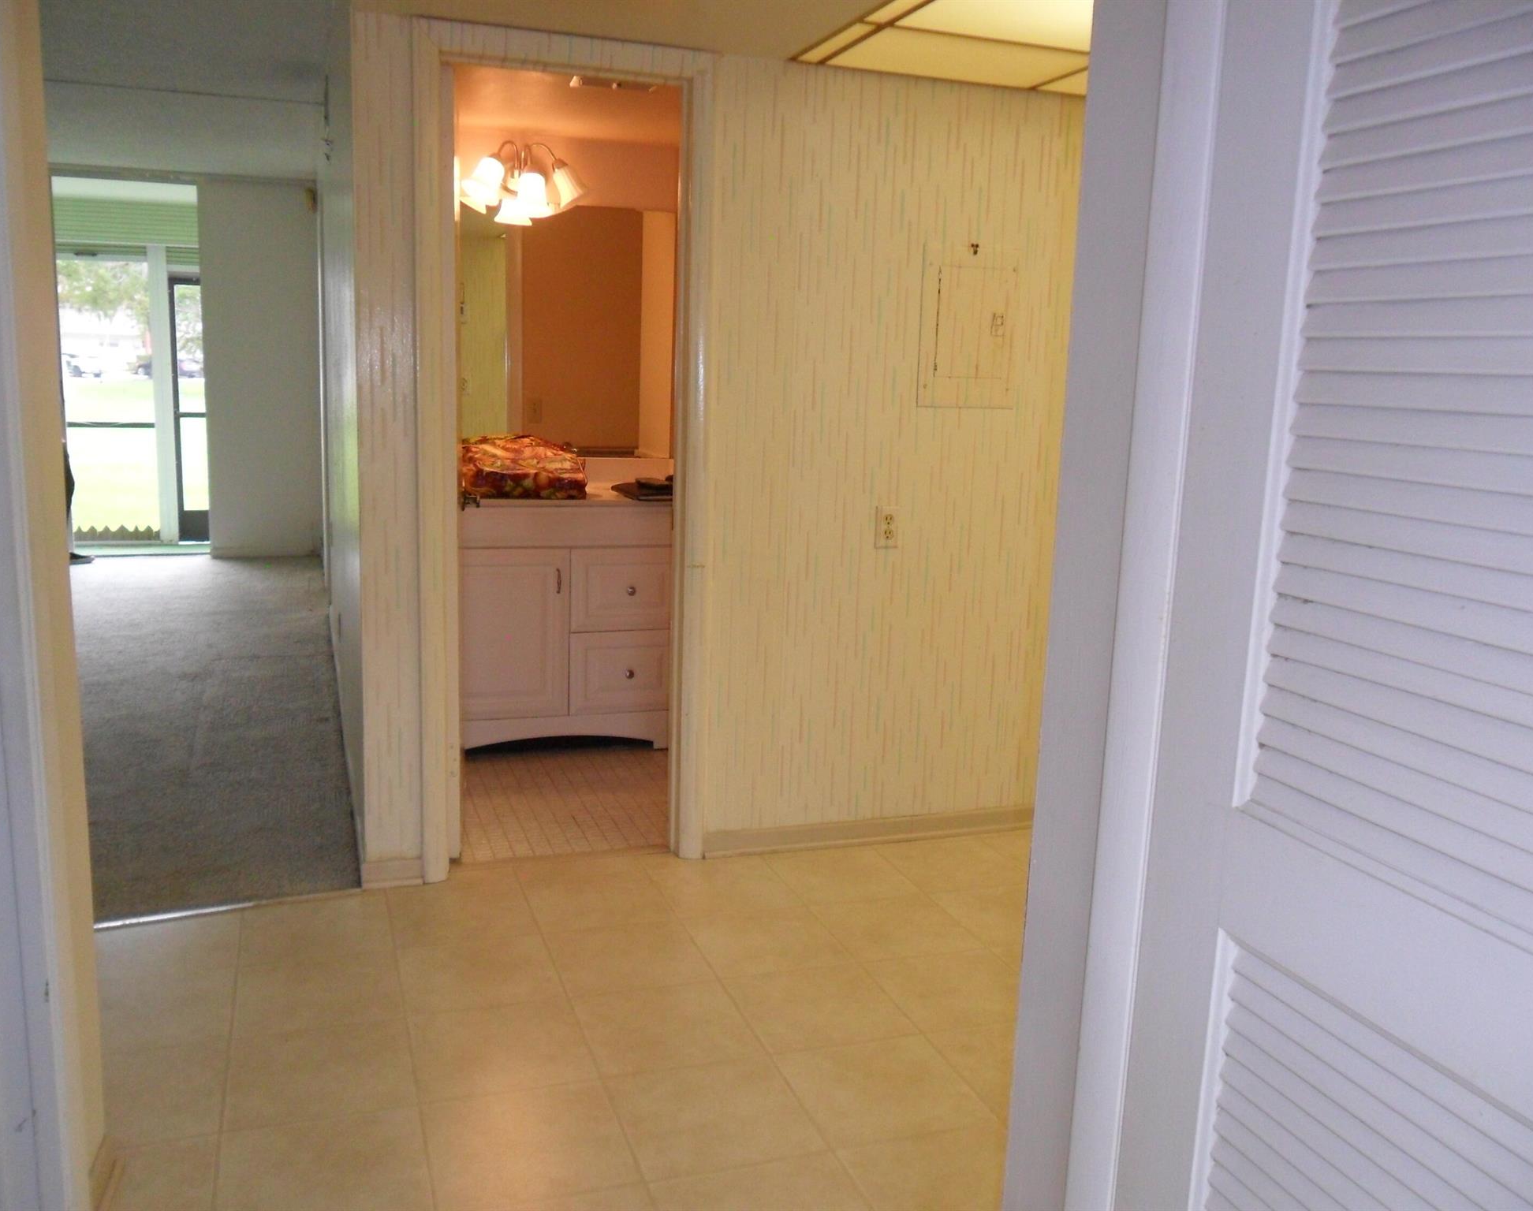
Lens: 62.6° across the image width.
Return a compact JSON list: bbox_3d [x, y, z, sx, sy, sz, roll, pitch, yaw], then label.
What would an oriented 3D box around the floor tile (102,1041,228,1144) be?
[{"bbox_3d":[-1.140,0.883,2.235,0.328,0.012,0.328,-2,10,-19],"label":"floor tile"}]

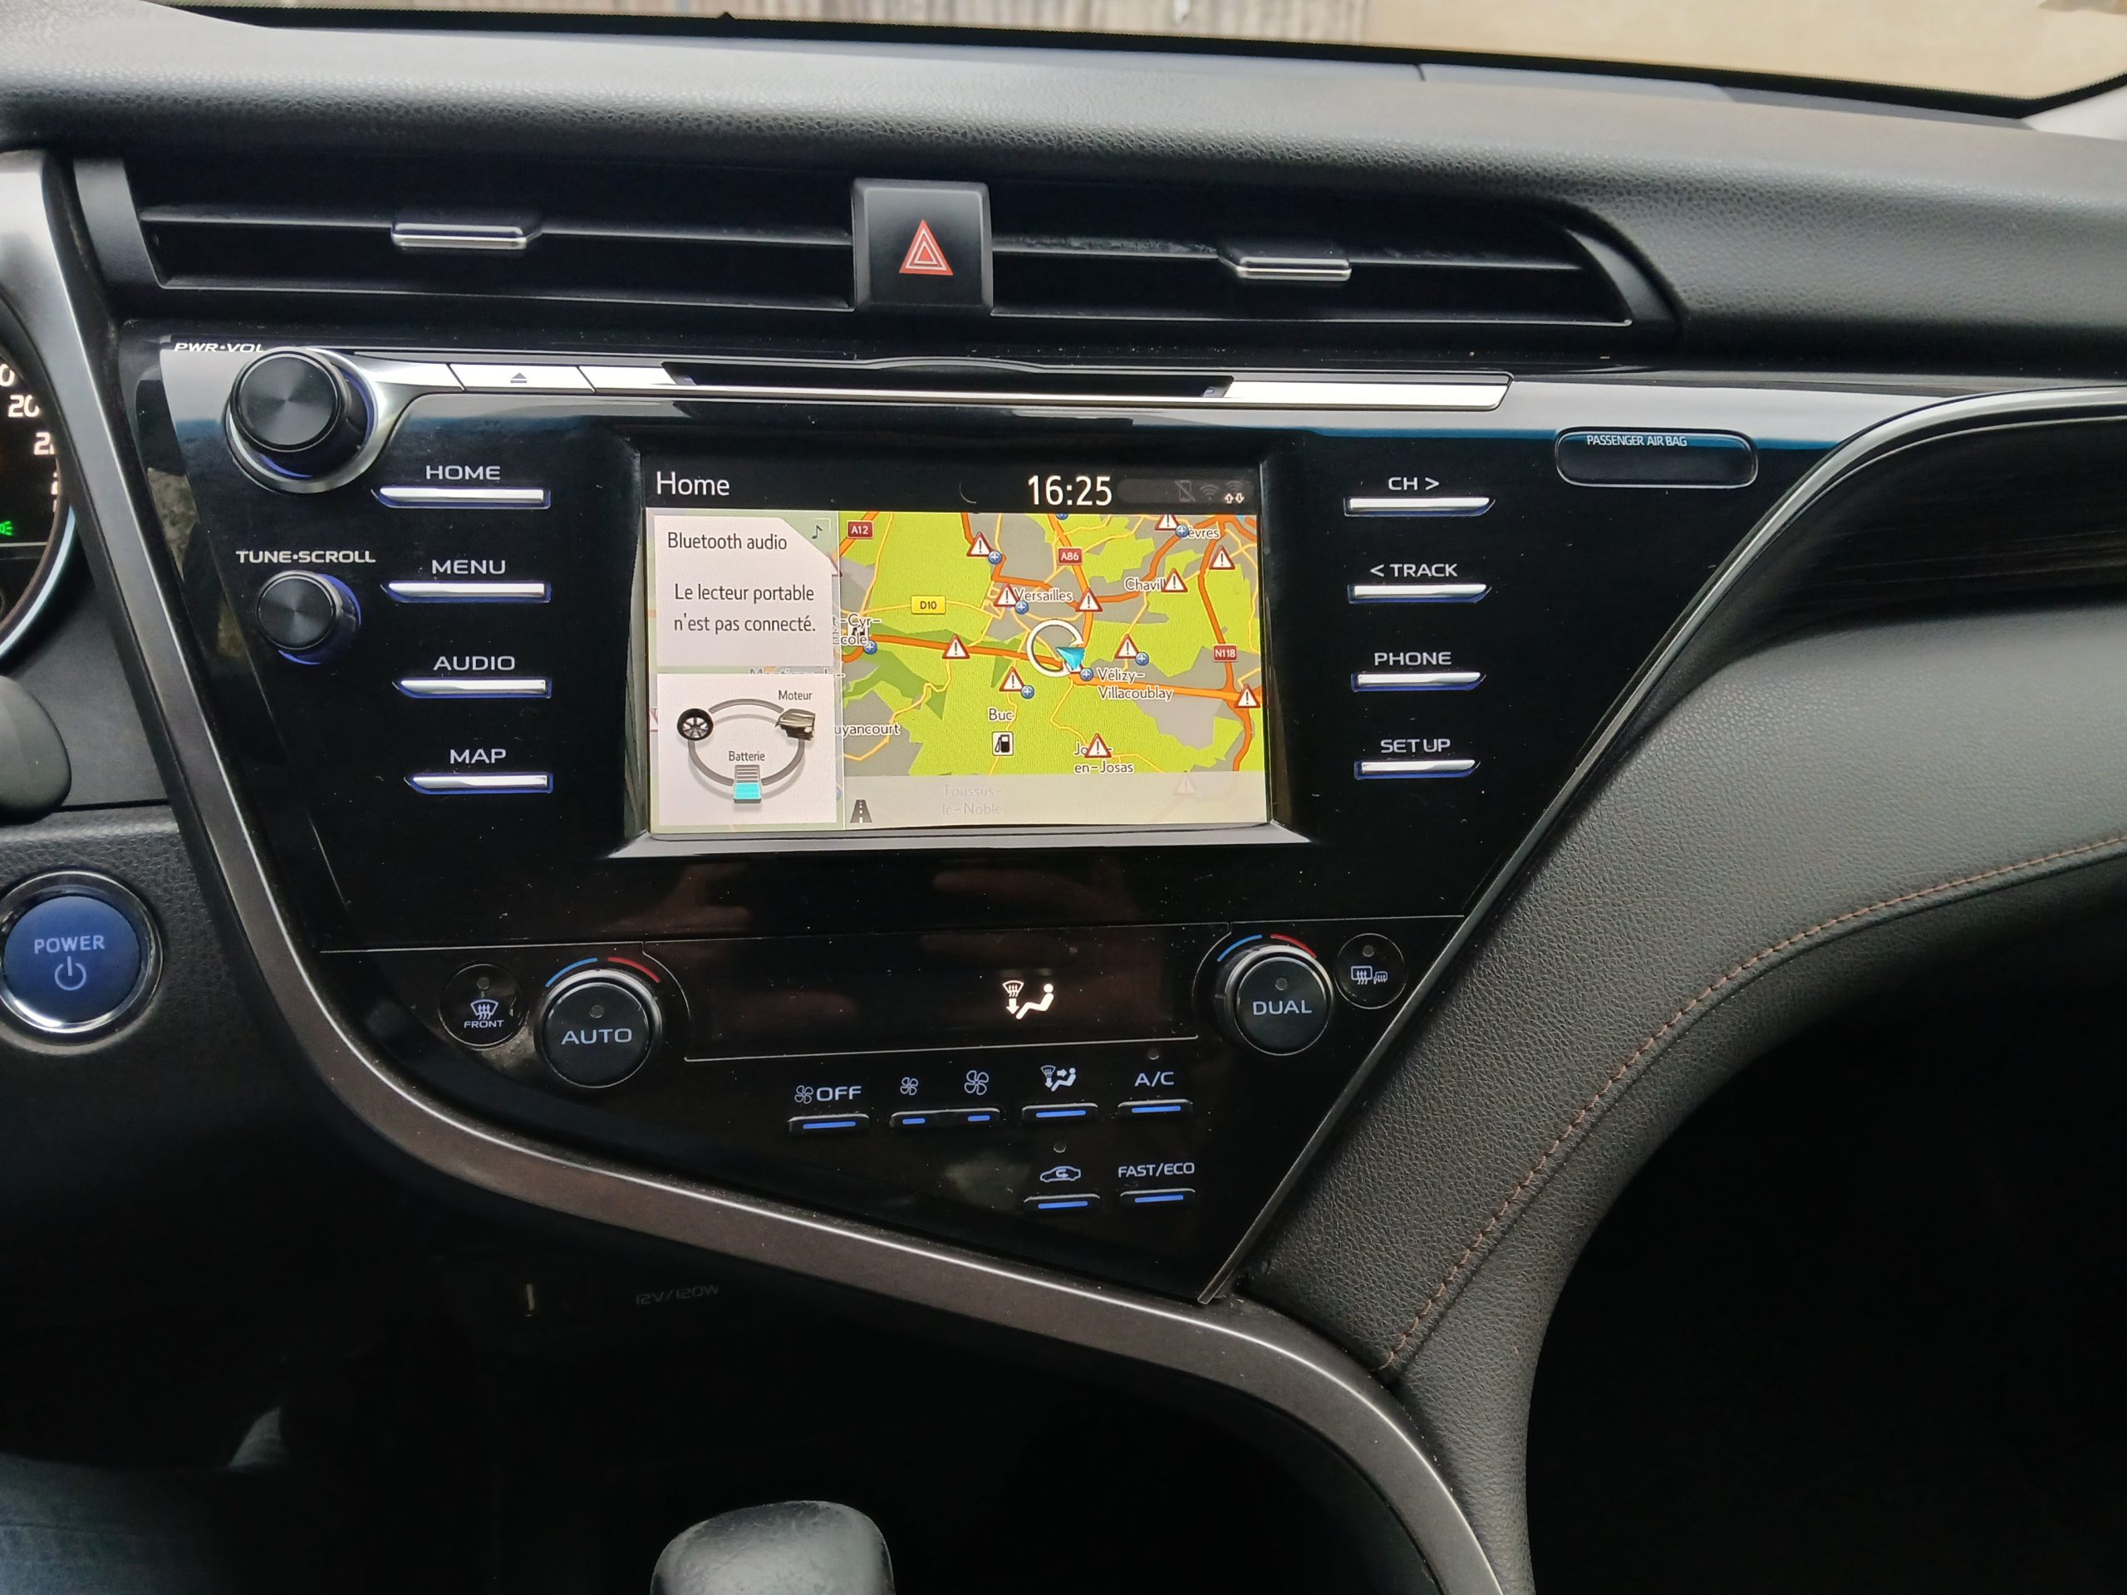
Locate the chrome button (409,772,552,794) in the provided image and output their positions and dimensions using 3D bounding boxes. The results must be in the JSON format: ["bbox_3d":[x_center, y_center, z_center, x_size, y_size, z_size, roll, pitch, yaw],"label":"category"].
[{"bbox_3d":[-0.139,-0.003,0.378,0.033,0.005,0.004,-1,-3,-9],"label":"chrome button"}]

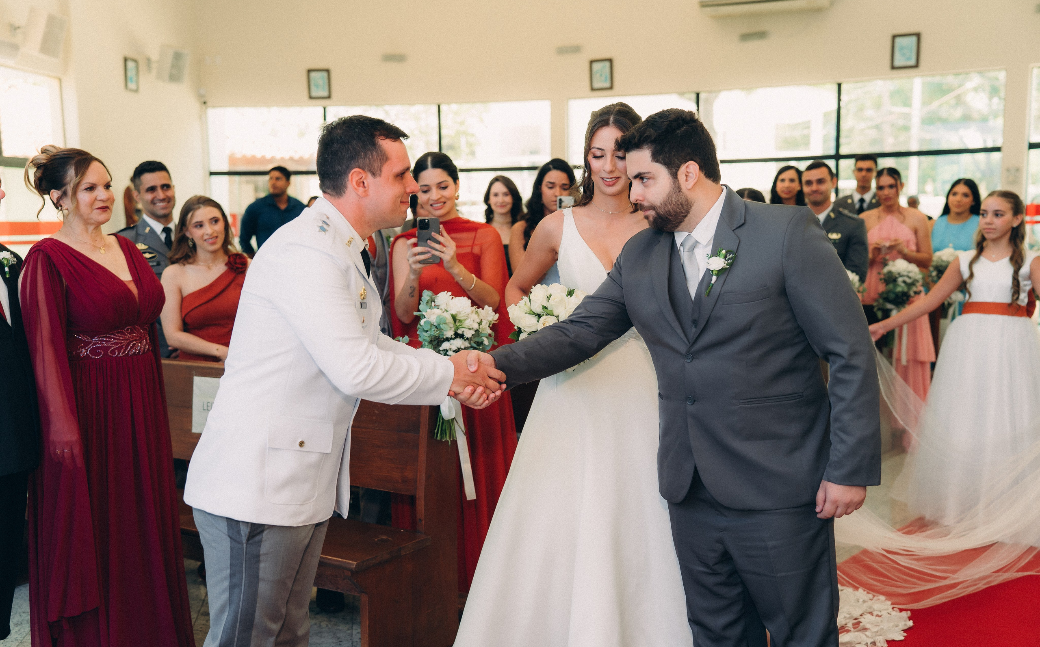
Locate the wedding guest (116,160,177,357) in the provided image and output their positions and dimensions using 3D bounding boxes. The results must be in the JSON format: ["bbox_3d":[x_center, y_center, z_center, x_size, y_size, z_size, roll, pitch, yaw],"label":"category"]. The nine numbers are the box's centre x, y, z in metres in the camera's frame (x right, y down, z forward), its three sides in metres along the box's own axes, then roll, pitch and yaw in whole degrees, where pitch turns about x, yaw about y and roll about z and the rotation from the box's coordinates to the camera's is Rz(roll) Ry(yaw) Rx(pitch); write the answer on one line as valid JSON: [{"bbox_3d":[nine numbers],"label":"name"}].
[{"bbox_3d":[-1.566,0.138,5.280,0.520,1.705,0.320,-4,6,-27],"label":"wedding guest"}]

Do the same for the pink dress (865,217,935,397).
[{"bbox_3d":[2.175,0.050,6.824,0.430,1.344,0.350,1,7,23],"label":"pink dress"}]

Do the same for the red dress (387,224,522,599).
[{"bbox_3d":[-0.229,0.326,4.409,0.480,1.435,0.380,0,6,12],"label":"red dress"}]

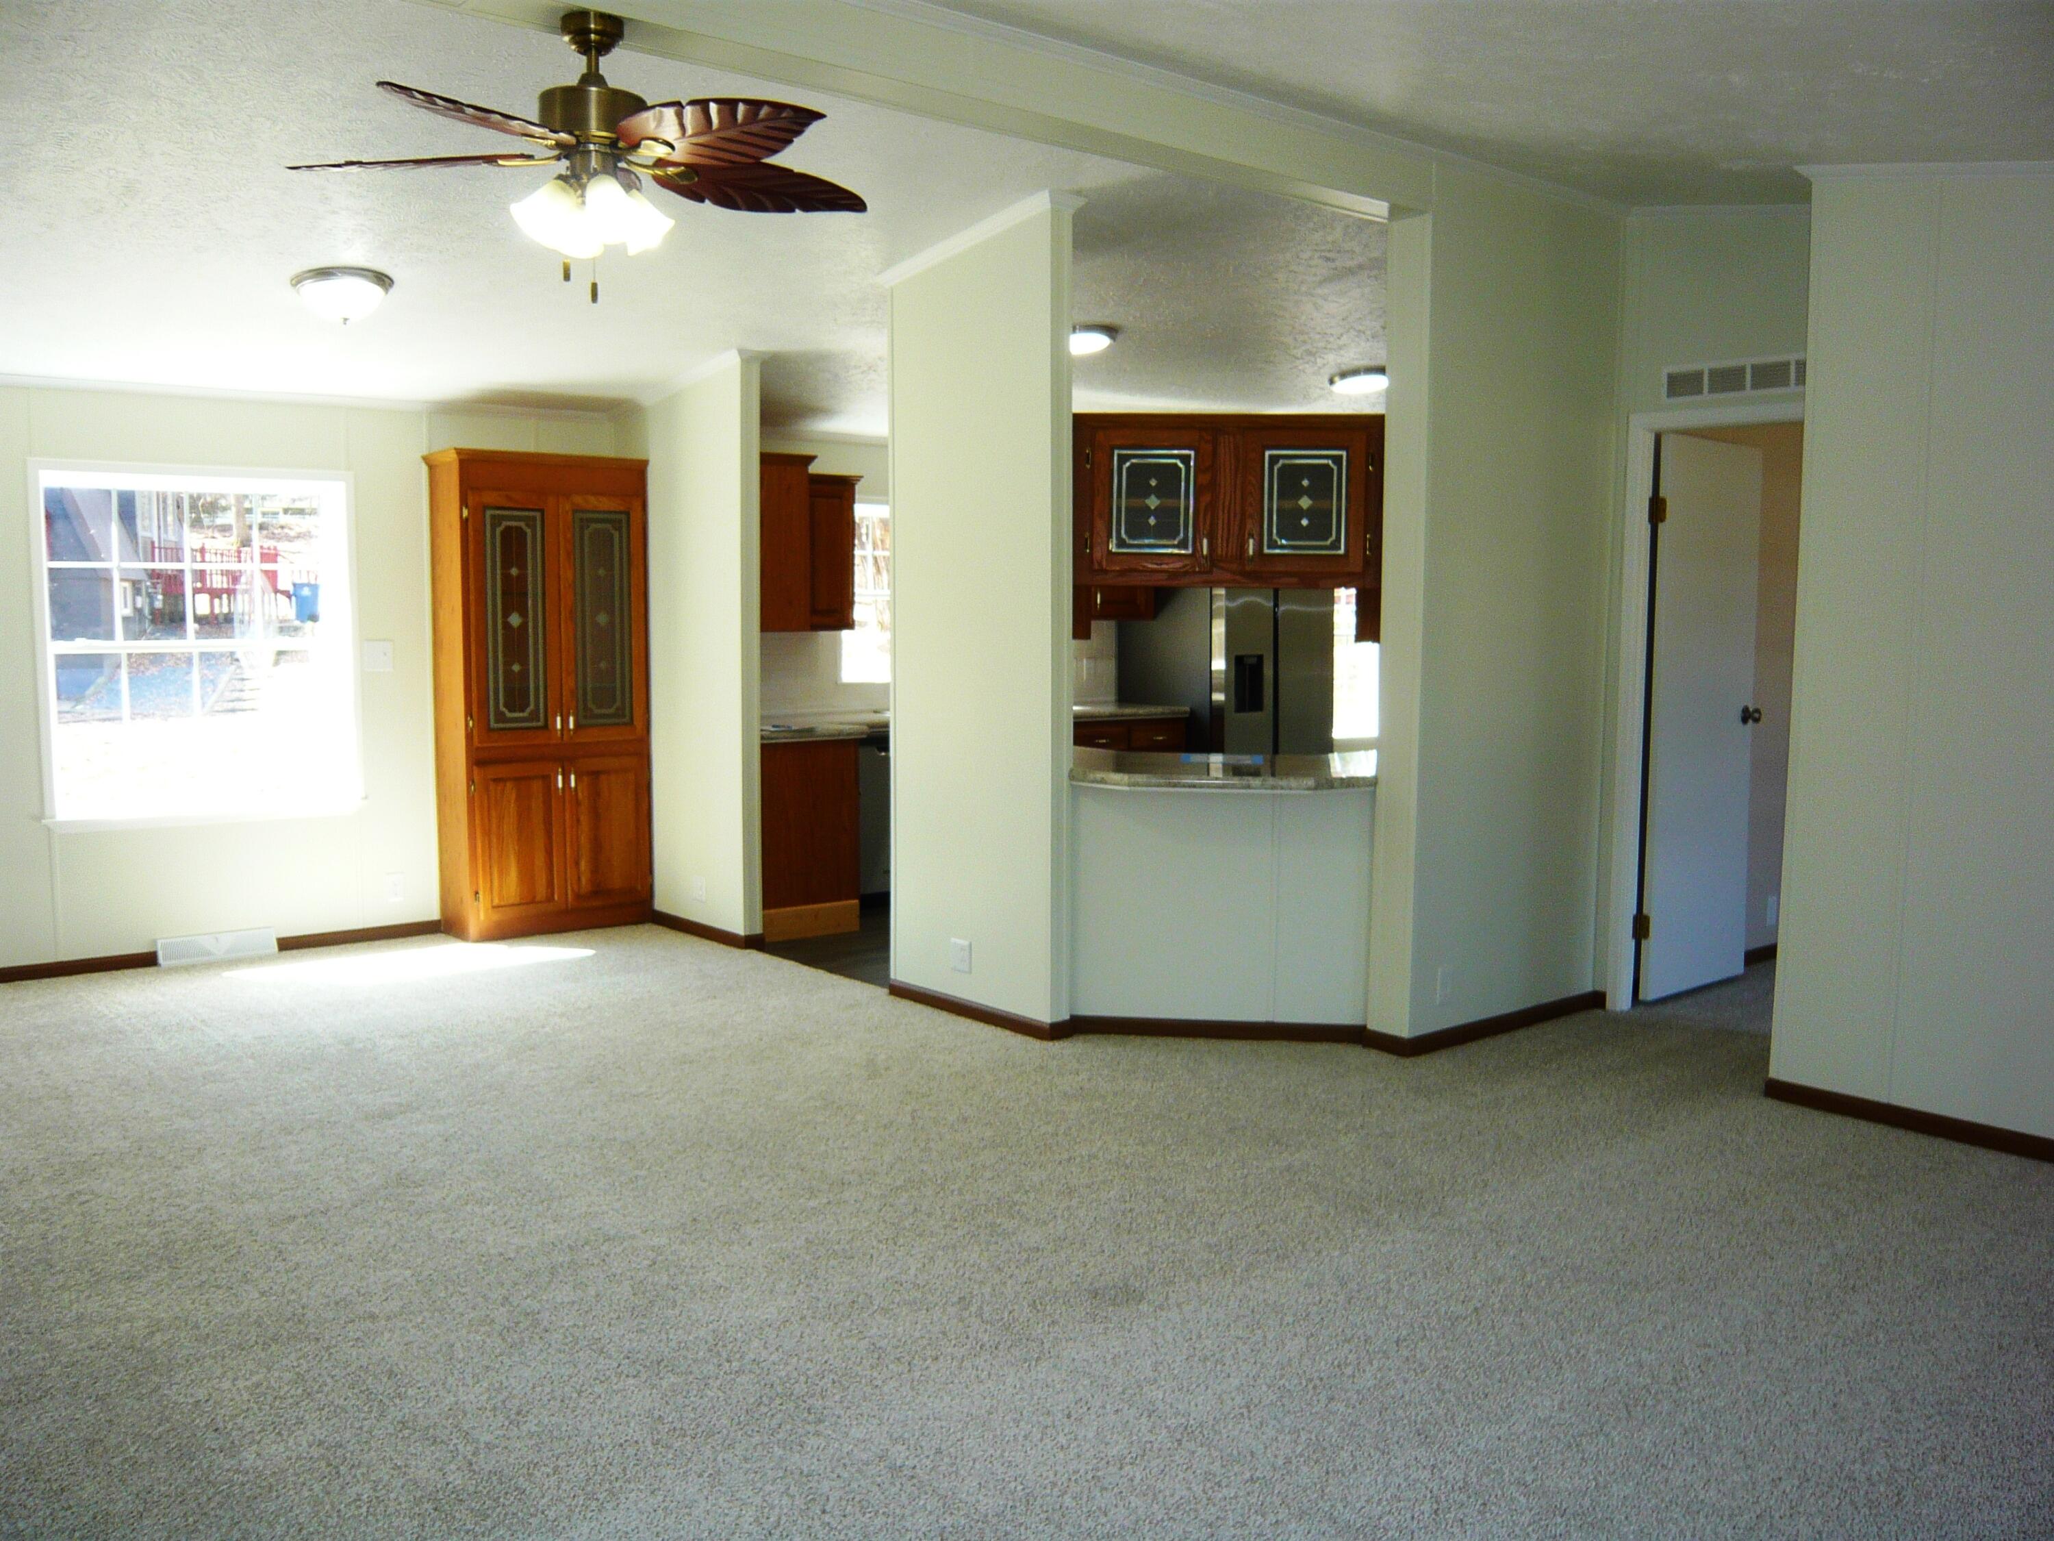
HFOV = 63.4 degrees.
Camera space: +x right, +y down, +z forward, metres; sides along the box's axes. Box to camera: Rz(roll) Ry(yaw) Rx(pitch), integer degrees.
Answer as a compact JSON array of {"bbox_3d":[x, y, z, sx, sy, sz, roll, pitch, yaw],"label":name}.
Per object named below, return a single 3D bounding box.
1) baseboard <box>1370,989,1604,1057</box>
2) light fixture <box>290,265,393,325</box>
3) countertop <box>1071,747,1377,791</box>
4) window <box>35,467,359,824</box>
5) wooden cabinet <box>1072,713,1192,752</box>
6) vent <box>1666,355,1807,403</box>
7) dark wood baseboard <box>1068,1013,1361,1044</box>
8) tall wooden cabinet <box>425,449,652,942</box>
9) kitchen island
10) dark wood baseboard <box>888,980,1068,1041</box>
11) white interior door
[{"bbox_3d":[1.597,0.863,5.773,1.093,0.062,0.173,-4,7,-39],"label":"baseboard"},{"bbox_3d":[-2.274,-1.556,5.535,0.345,0.140,0.345,-4,-2,-39],"label":"light fixture"},{"bbox_3d":[0.669,0.004,5.671,1.150,0.045,1.000,1,5,7],"label":"countertop"},{"bbox_3d":[-3.310,-0.509,6.712,1.169,1.387,0.092,-4,7,-39],"label":"window"},{"bbox_3d":[0.370,0.116,9.399,0.880,0.860,0.600,-4,7,-40],"label":"wooden cabinet"},{"bbox_3d":[2.394,-1.298,5.487,0.024,0.106,0.620,-4,7,-39],"label":"vent"},{"bbox_3d":[0.626,0.863,5.509,0.956,0.062,0.014,1,5,7],"label":"dark wood baseboard"},{"bbox_3d":[-2.159,-0.331,7.385,0.866,2.086,0.375,-4,7,-40],"label":"tall wooden cabinet"},{"bbox_3d":[0.667,0.425,5.709,1.100,0.900,1.000,1,5,7],"label":"kitchen island"},{"bbox_3d":[-0.176,0.829,5.861,0.110,0.062,0.925,-4,7,-40],"label":"dark wood baseboard"},{"bbox_3d":[2.540,-0.195,6.221,0.731,2.035,0.038,-4,7,-41],"label":"white interior door"}]

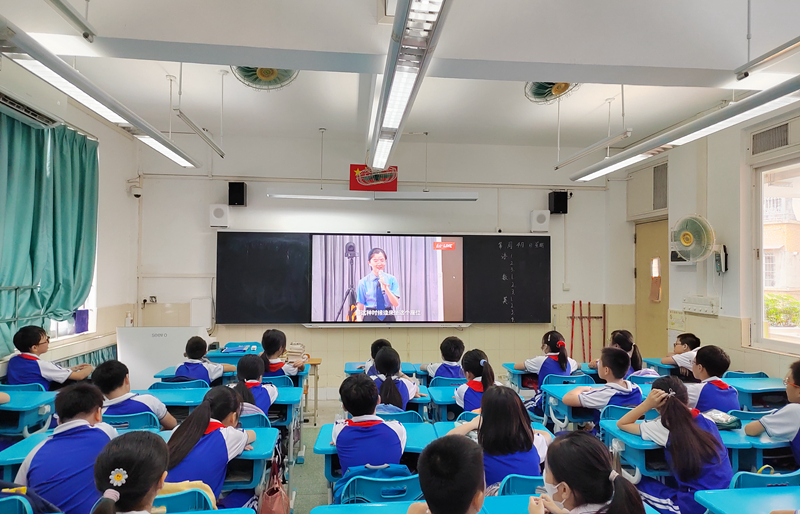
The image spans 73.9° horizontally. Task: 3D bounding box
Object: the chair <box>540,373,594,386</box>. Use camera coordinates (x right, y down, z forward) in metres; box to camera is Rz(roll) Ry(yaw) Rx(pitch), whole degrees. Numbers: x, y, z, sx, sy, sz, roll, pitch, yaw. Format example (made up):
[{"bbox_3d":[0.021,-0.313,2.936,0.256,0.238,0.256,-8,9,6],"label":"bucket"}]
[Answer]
[{"bbox_3d":[1.293,1.332,4.333,0.420,0.800,0.460,1,-2,-5],"label":"chair"}]

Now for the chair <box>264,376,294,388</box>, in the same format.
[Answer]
[{"bbox_3d":[-1.050,1.321,4.232,0.430,0.800,0.460,1,-2,-5],"label":"chair"}]

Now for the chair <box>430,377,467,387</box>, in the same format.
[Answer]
[{"bbox_3d":[0.403,1.318,4.187,0.420,0.800,0.460,1,-2,-5],"label":"chair"}]

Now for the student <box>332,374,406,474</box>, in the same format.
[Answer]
[{"bbox_3d":[-0.141,1.101,2.437,0.420,1.090,0.650,1,-2,-6],"label":"student"}]

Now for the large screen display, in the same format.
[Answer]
[{"bbox_3d":[-0.157,0.276,6.660,1.920,1.090,0.090,1,-2,-5],"label":"large screen display"}]

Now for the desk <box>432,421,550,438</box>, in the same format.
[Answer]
[{"bbox_3d":[0.483,1.289,2.738,0.600,0.760,0.420,1,-2,-5],"label":"desk"}]

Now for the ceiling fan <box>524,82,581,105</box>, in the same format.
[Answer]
[{"bbox_3d":[1.022,-1.320,3.674,0.465,0.420,0.460,1,-2,-6],"label":"ceiling fan"}]

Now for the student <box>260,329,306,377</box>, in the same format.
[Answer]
[{"bbox_3d":[-0.959,1.165,4.346,0.430,1.120,0.580,0,-2,10],"label":"student"}]

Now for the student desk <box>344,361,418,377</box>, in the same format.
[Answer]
[{"bbox_3d":[-0.194,1.372,4.885,0.625,0.720,0.450,1,-2,-6],"label":"student desk"}]

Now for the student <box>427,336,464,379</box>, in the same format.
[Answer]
[{"bbox_3d":[0.416,1.190,4.467,0.440,1.090,0.600,1,-2,-5],"label":"student"}]

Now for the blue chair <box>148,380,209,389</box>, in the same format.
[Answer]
[{"bbox_3d":[-1.659,1.312,4.084,0.430,0.800,0.460,1,-2,-13],"label":"blue chair"}]

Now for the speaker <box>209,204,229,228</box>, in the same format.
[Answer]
[{"bbox_3d":[-2.191,-0.494,6.488,0.215,0.280,0.150,1,-2,-5],"label":"speaker"}]

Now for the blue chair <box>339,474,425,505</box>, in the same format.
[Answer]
[{"bbox_3d":[-0.044,1.250,2.240,0.410,0.780,0.450,1,-2,-6],"label":"blue chair"}]

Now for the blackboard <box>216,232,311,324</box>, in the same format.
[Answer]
[{"bbox_3d":[-1.675,0.257,6.584,1.137,1.142,0.080,1,-2,-6],"label":"blackboard"}]

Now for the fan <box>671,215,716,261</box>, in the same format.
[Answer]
[{"bbox_3d":[2.658,-0.161,4.766,0.300,0.450,0.430,2,-2,-37],"label":"fan"}]

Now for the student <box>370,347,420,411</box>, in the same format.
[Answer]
[{"bbox_3d":[-0.051,1.150,3.458,0.420,1.110,0.620,1,-2,-5],"label":"student"}]

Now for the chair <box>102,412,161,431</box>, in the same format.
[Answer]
[{"bbox_3d":[-1.542,1.257,3.049,0.415,0.790,0.450,1,-2,-6],"label":"chair"}]

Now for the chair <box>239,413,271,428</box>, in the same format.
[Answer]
[{"bbox_3d":[-0.934,1.266,3.054,0.420,0.800,0.460,1,-2,-5],"label":"chair"}]

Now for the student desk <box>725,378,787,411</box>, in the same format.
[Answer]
[{"bbox_3d":[2.685,1.357,4.065,0.610,0.760,0.420,1,-2,-5],"label":"student desk"}]

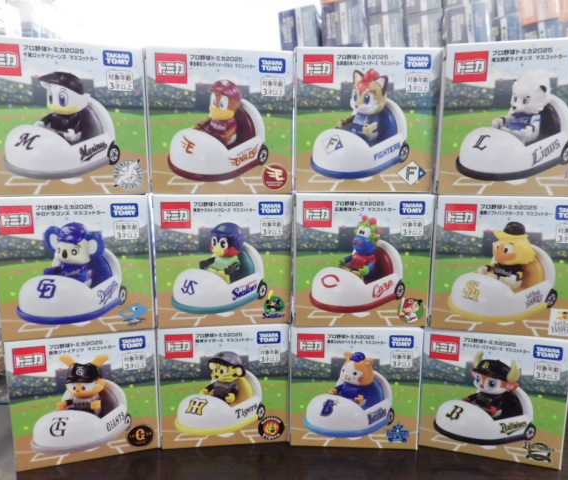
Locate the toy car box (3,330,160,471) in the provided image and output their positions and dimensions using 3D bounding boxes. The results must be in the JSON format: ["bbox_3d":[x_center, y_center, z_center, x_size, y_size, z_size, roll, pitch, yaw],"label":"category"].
[{"bbox_3d":[-0.123,0.092,0.263,0.081,0.081,0.043,-2,9,-16],"label":"toy car box"}]

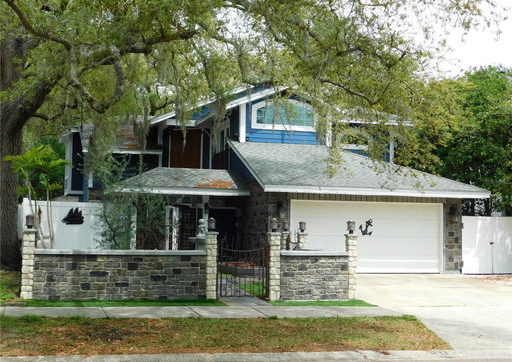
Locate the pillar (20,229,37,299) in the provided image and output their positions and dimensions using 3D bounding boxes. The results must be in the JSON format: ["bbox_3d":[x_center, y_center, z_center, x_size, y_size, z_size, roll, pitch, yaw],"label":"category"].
[{"bbox_3d":[-4.605,1.688,15.235,0.260,1.412,0.260,2,-4,-13],"label":"pillar"}]

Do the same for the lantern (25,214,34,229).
[{"bbox_3d":[-4.599,0.841,15.296,0.165,0.285,0.165,2,-4,-13],"label":"lantern"}]

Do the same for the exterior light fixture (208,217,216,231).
[{"bbox_3d":[-0.931,0.953,16.135,0.165,0.285,0.165,2,-4,-13],"label":"exterior light fixture"}]

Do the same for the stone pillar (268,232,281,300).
[{"bbox_3d":[0.402,1.860,16.379,0.260,1.456,0.260,2,-4,-13],"label":"stone pillar"}]

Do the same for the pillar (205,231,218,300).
[{"bbox_3d":[-0.948,1.806,16.071,0.260,1.425,0.260,2,-4,-13],"label":"pillar"}]

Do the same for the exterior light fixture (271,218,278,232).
[{"bbox_3d":[0.403,0.992,16.440,0.165,0.285,0.165,2,-4,-13],"label":"exterior light fixture"}]

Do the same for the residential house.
[{"bbox_3d":[-0.213,-0.104,27.065,12.938,6.314,10.500,2,-4,-13],"label":"residential house"}]

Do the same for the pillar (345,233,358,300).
[{"bbox_3d":[2.130,1.910,16.774,0.260,1.435,0.260,2,-4,-13],"label":"pillar"}]

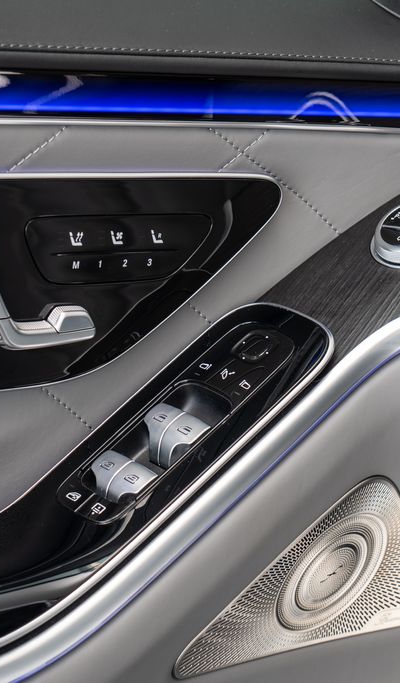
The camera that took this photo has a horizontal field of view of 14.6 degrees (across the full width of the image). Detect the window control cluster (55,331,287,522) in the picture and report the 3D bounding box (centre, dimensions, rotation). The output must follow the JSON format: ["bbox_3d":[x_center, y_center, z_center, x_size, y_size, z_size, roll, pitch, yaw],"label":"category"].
[{"bbox_3d":[-0.010,0.045,0.884,0.161,0.025,0.055,-43,37,-20],"label":"window control cluster"}]

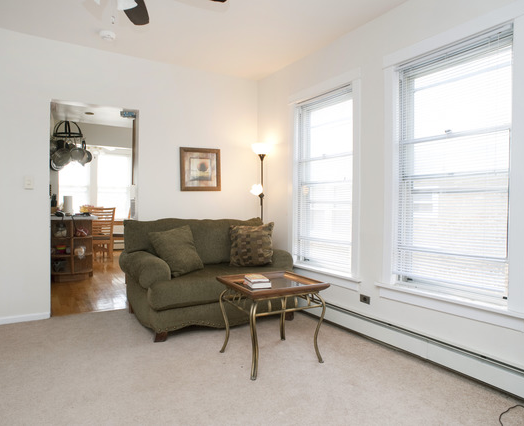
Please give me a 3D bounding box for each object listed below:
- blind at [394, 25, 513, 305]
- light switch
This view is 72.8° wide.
[{"bbox_3d":[1.258,-0.285,2.436,0.100,1.644,0.812,-1,2,-32],"label":"blind"},{"bbox_3d":[-2.128,-0.281,3.252,0.071,0.115,0.012,-1,2,-29],"label":"light switch"}]

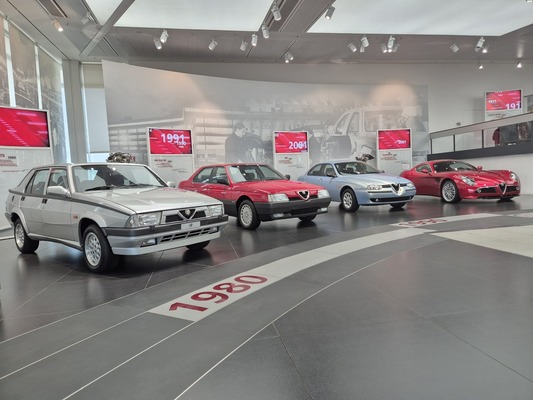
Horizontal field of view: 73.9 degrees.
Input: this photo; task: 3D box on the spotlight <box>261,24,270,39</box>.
[{"bbox_3d":[-0.012,-4.993,10.526,0.200,0.400,0.220,-5,4,-30],"label":"spotlight"}]

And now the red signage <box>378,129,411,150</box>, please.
[{"bbox_3d":[5.268,-2.468,14.579,1.400,0.790,0.080,-3,3,-8],"label":"red signage"}]

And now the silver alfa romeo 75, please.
[{"bbox_3d":[-2.546,0.124,5.491,4.330,1.350,1.660,0,4,40],"label":"silver alfa romeo 75"}]

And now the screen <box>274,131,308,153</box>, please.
[{"bbox_3d":[0.962,-2.196,13.609,1.400,0.790,0.080,-4,4,-21],"label":"screen"}]

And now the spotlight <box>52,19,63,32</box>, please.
[{"bbox_3d":[-5.553,-4.653,9.460,0.260,0.370,0.220,0,5,41],"label":"spotlight"}]

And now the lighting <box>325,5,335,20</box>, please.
[{"bbox_3d":[1.710,-5.016,9.492,0.240,0.380,0.200,-5,4,-37],"label":"lighting"}]

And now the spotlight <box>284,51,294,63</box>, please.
[{"bbox_3d":[0.843,-5.169,12.758,0.220,0.380,0.260,-5,4,-37],"label":"spotlight"}]

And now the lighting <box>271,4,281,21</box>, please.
[{"bbox_3d":[0.259,-4.937,9.366,0.230,0.390,0.200,1,5,45],"label":"lighting"}]

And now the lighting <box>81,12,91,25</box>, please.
[{"bbox_3d":[-4.664,-4.677,9.127,0.220,0.360,0.260,-1,4,27],"label":"lighting"}]

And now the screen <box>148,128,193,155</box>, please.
[{"bbox_3d":[-3.071,-1.864,11.431,1.400,0.790,0.080,-5,4,-36],"label":"screen"}]

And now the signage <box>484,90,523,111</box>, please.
[{"bbox_3d":[9.665,-4.017,14.443,1.400,0.790,0.080,-3,3,3],"label":"signage"}]

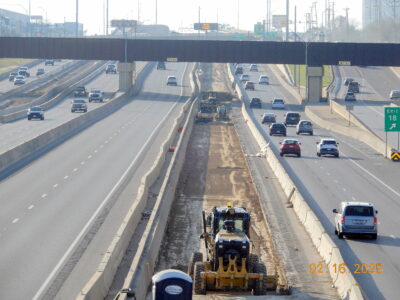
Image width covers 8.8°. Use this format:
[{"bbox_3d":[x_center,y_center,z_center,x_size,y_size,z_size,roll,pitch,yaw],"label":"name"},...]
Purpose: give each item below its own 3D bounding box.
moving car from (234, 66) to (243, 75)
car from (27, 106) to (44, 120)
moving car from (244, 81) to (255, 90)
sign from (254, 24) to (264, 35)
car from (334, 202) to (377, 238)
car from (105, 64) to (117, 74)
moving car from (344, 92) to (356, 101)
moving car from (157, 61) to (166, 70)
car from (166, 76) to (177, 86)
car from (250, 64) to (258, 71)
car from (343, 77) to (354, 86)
[{"bbox_3d":[9.345,-18.547,611.966,1.840,1.600,4.700,0,2,0],"label":"moving car"},{"bbox_3d":[-21.387,-4.820,339.964,1.930,1.740,4.850,0,2,1],"label":"car"},{"bbox_3d":[9.847,-12.504,510.964,1.830,1.660,4.600,0,2,0],"label":"moving car"},{"bbox_3d":[20.700,-41.712,900.000,3.600,3.500,0.200,0,2,0],"label":"sign"},{"bbox_3d":[8.310,3.652,138.464,2.000,1.760,5.150,0,2,0],"label":"car"},{"bbox_3d":[-19.705,-17.801,574.959,1.980,1.900,5.200,0,2,0],"label":"car"},{"bbox_3d":[24.974,-8.906,431.969,1.830,1.470,4.650,0,2,2],"label":"moving car"},{"bbox_3d":[-9.159,-20.118,624.959,2.000,1.920,5.400,0,2,0],"label":"moving car"},{"bbox_3d":[-5.237,-13.180,497.965,1.900,1.700,4.750,0,2,0],"label":"car"},{"bbox_3d":[13.164,-19.713,627.964,1.870,1.700,4.700,0,2,0],"label":"car"},{"bbox_3d":[30.648,-13.843,532.966,1.840,1.570,4.700,0,2,3],"label":"car"}]

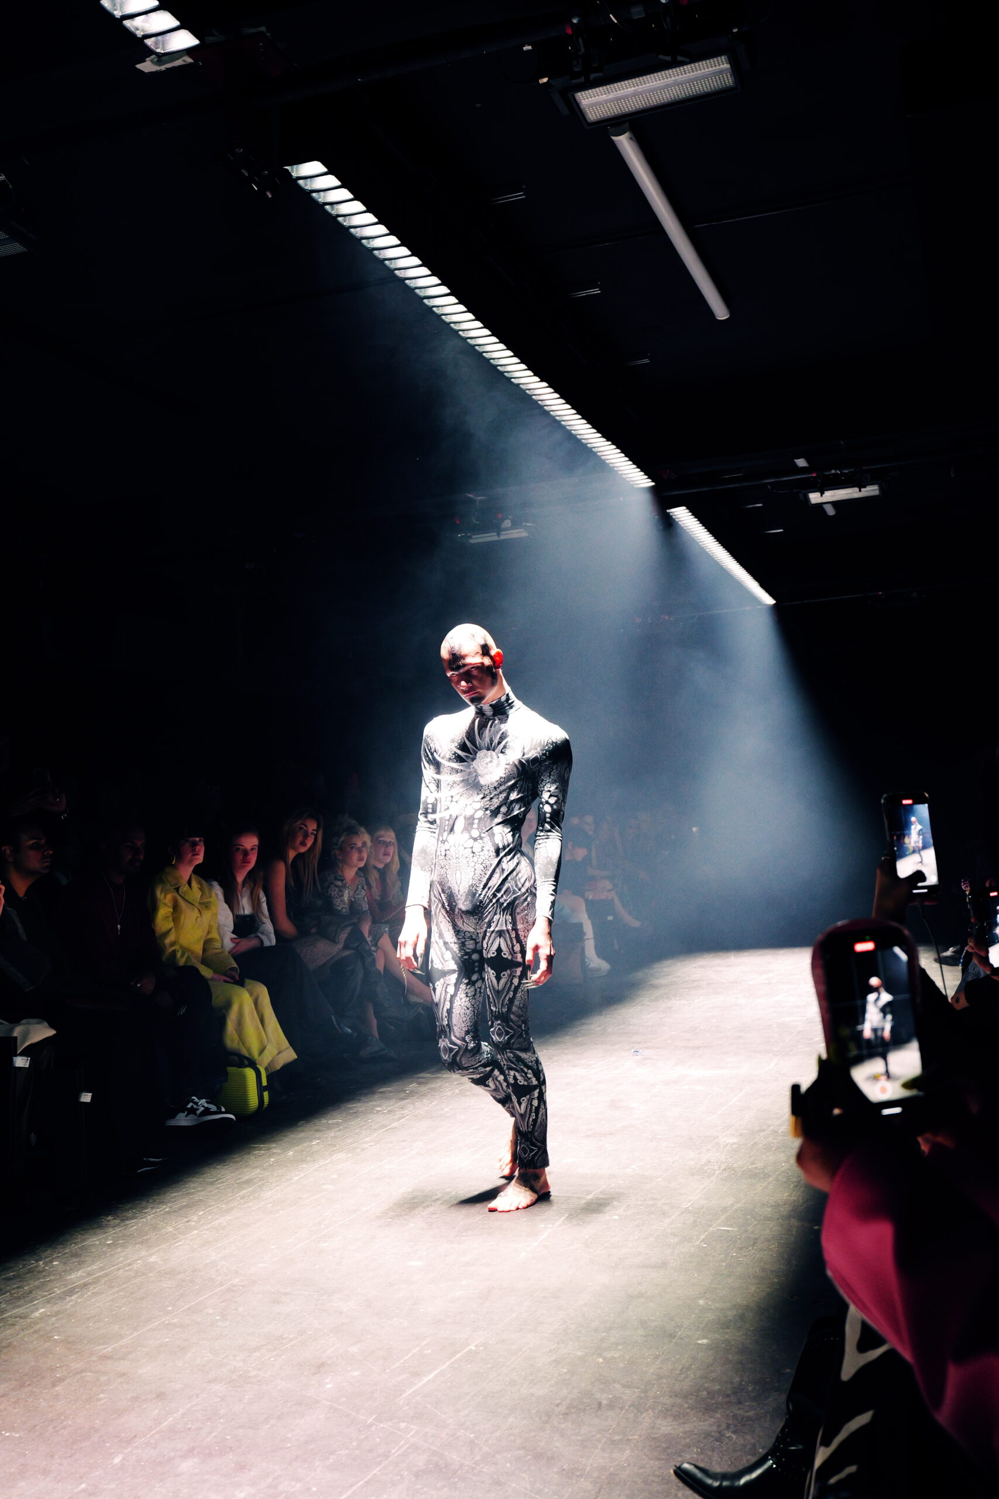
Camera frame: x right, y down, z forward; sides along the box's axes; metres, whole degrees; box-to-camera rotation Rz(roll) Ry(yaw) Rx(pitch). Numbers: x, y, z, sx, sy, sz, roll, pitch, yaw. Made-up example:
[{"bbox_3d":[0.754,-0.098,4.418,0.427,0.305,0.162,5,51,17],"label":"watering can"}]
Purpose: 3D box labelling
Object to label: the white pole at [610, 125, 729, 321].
[{"bbox_3d":[0.698,-1.975,5.624,0.058,0.058,1.870,-5,-4,19],"label":"white pole"}]

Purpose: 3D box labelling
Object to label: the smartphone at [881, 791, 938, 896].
[{"bbox_3d":[0.617,0.142,2.190,0.075,0.153,0.010,-3,-9,-13],"label":"smartphone"}]

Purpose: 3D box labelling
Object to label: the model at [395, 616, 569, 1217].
[{"bbox_3d":[-0.010,0.519,4.721,0.560,1.820,0.520,-5,-4,19],"label":"model"}]

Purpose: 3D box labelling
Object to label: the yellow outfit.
[{"bbox_3d":[-1.294,1.020,6.842,0.740,0.980,0.510,-6,-4,31],"label":"yellow outfit"}]

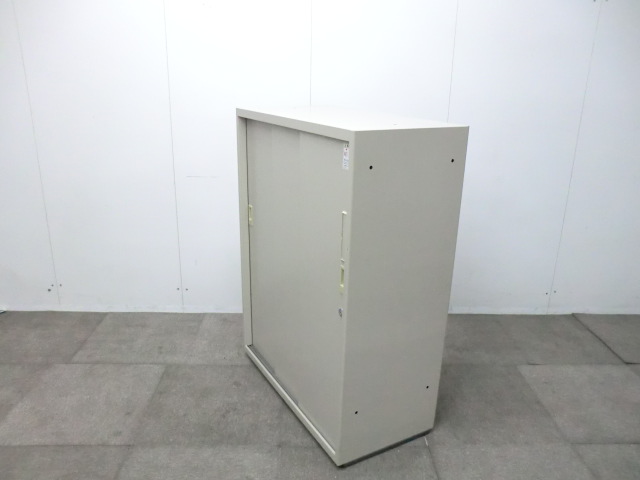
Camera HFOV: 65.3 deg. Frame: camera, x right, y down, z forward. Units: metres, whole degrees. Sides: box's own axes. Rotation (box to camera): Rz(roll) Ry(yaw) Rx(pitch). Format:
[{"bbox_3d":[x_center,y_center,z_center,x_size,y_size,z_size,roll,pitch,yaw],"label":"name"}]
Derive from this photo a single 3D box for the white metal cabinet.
[{"bbox_3d":[0.046,0.084,1.847,0.402,1.055,0.800,-9,20,-29],"label":"white metal cabinet"}]

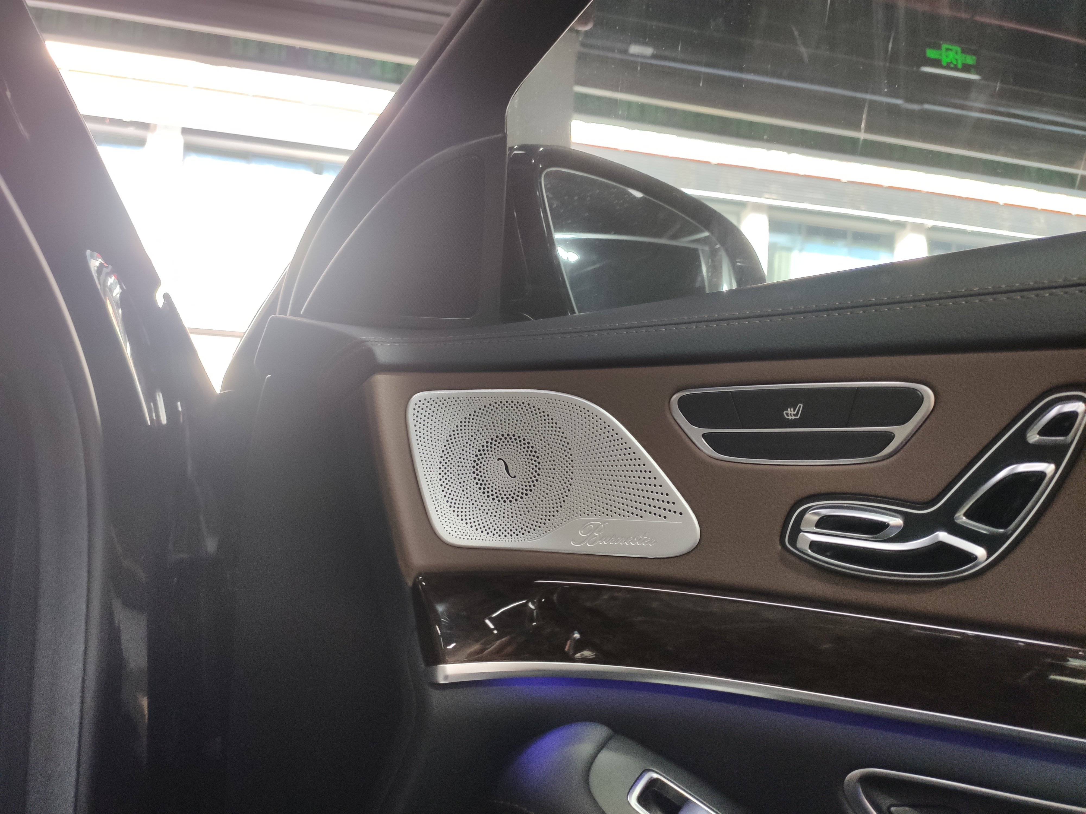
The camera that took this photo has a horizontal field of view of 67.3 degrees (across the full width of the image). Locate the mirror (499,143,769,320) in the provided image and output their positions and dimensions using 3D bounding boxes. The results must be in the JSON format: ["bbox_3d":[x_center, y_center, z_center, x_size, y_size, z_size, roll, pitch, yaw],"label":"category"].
[{"bbox_3d":[0.085,-0.140,0.785,0.240,0.170,0.130,5,-4,-20],"label":"mirror"}]

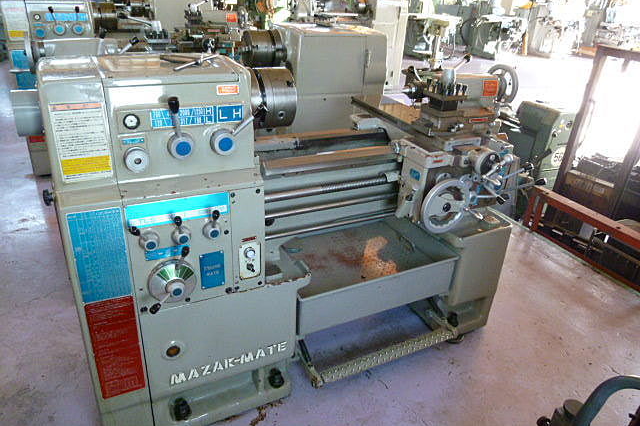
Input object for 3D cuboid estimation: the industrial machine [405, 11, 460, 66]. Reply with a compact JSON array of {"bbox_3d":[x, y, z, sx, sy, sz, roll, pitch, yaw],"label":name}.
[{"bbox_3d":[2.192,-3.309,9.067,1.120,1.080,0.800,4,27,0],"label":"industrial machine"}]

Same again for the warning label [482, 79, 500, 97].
[{"bbox_3d":[0.760,-0.552,2.052,0.093,0.075,0.005,-10,30,-26],"label":"warning label"}]

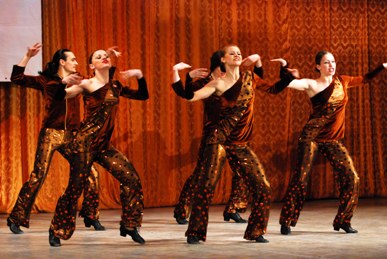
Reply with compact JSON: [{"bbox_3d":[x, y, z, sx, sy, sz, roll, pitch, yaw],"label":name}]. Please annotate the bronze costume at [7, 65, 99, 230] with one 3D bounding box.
[{"bbox_3d":[-1.233,0.158,9.950,0.780,1.460,0.520,-2,3,-42],"label":"bronze costume"}]

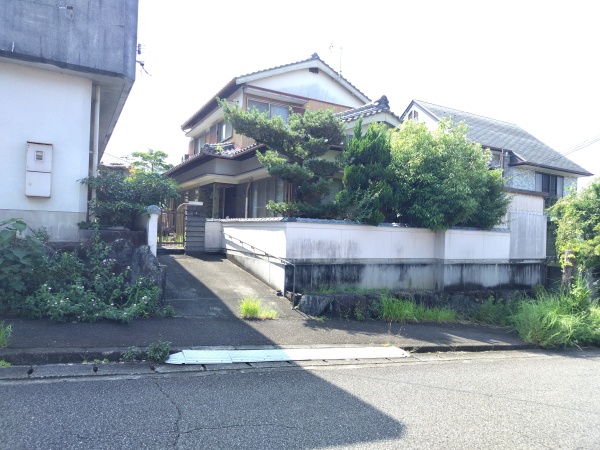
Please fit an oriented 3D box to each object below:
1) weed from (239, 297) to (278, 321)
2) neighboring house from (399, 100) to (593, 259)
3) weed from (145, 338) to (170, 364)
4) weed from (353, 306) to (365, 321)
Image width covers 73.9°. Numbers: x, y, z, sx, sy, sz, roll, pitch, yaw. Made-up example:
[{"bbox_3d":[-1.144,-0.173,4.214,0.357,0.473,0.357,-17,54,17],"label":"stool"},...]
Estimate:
[{"bbox_3d":[-0.815,1.602,7.650,0.620,0.380,0.360,2,-1,-29],"label":"weed"},{"bbox_3d":[10.309,-1.884,23.284,10.500,9.400,9.600,2,-1,-29],"label":"neighboring house"},{"bbox_3d":[-1.758,1.549,4.920,0.250,0.270,0.250,2,-1,-29],"label":"weed"},{"bbox_3d":[1.284,1.942,8.750,0.230,0.280,0.200,2,-1,-29],"label":"weed"}]

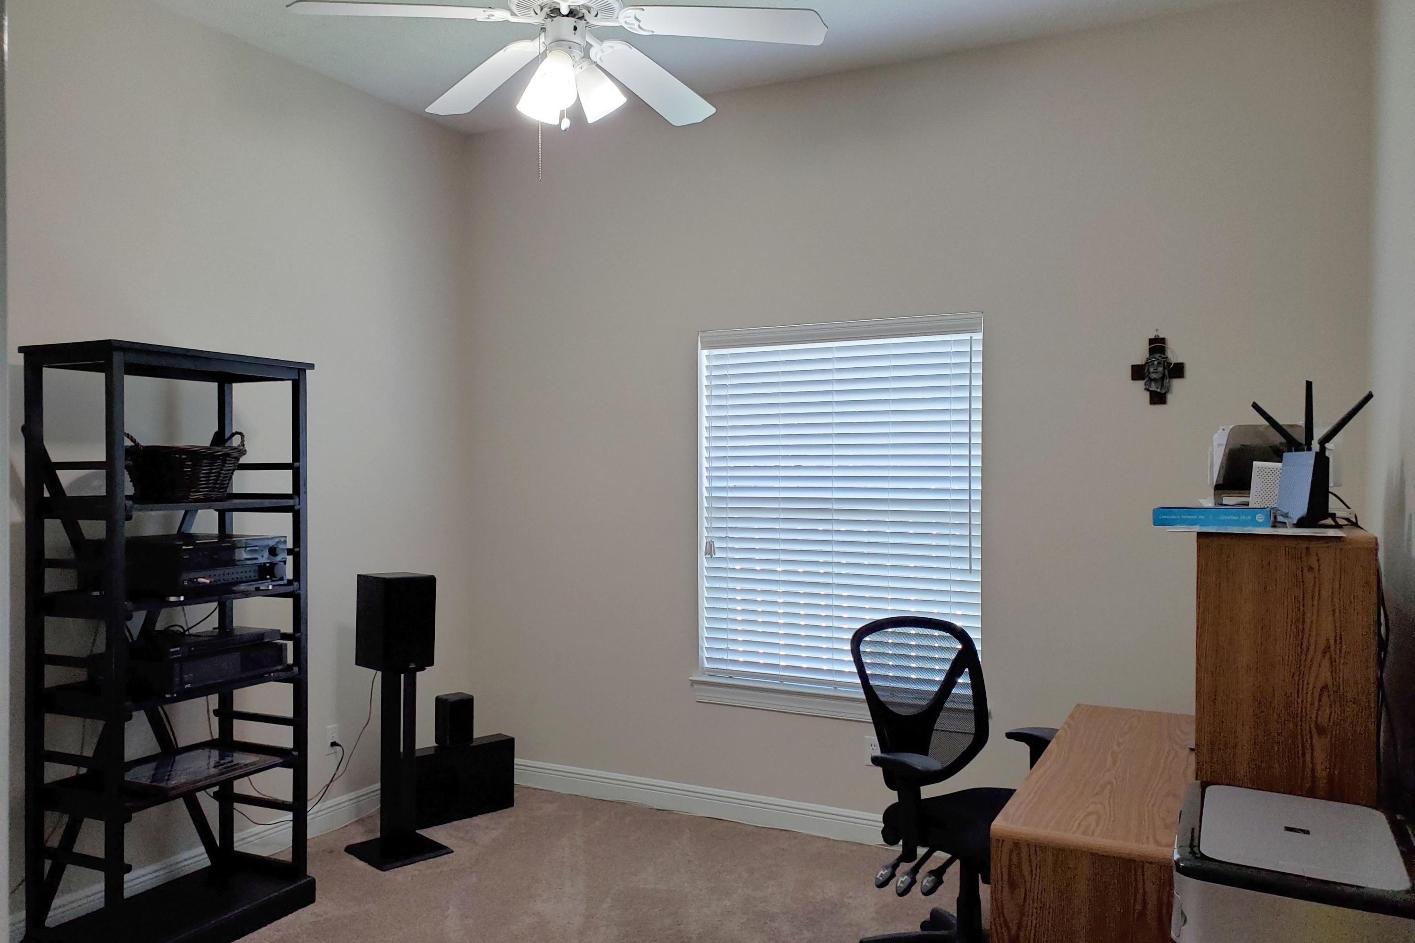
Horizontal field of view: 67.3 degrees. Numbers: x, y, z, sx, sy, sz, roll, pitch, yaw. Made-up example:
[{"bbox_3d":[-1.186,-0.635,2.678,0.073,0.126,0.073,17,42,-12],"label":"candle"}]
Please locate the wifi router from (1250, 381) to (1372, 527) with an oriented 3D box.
[{"bbox_3d":[1.460,-0.043,2.580,0.215,0.350,0.225,0,0,12],"label":"wifi router"}]

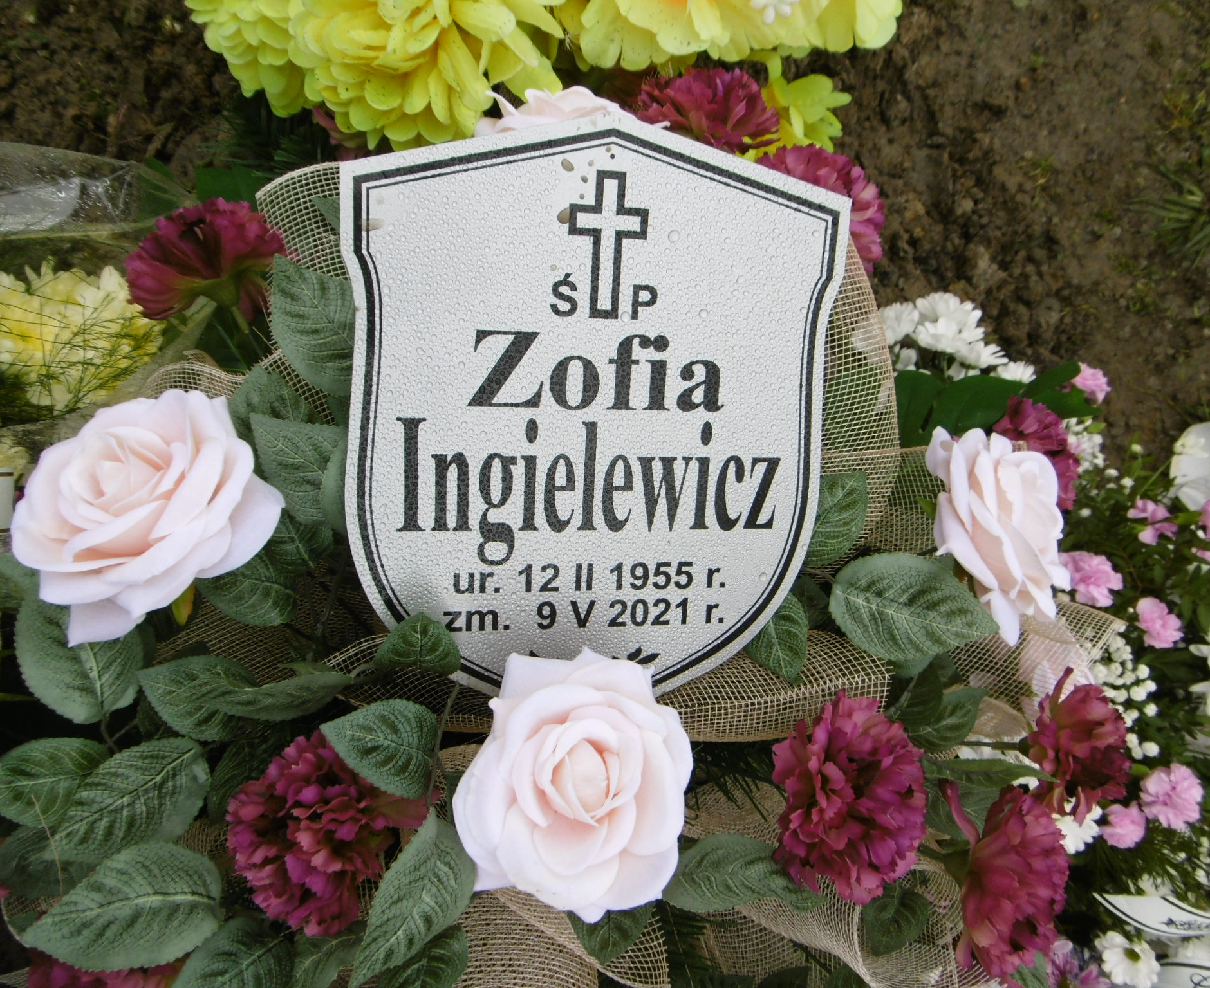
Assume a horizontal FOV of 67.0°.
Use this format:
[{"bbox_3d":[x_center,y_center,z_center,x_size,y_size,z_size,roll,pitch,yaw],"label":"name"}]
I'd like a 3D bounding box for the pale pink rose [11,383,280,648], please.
[{"bbox_3d":[-0.204,0.011,0.415,0.109,0.066,0.110,0,63,-1],"label":"pale pink rose"}]

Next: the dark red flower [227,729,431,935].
[{"bbox_3d":[-0.132,0.159,0.435,0.088,0.065,0.092,0,73,15],"label":"dark red flower"}]

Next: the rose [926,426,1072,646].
[{"bbox_3d":[0.222,0.023,0.510,0.095,0.062,0.112,-11,91,-42],"label":"rose"}]

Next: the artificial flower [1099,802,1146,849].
[{"bbox_3d":[0.340,0.217,0.600,0.034,0.030,0.034,0,63,13],"label":"artificial flower"}]

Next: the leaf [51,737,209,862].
[{"bbox_3d":[-0.226,0.144,0.435,0.080,0.014,0.049,-31,75,-9],"label":"leaf"}]

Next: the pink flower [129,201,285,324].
[{"bbox_3d":[-0.199,-0.117,0.455,0.074,0.064,0.053,-11,78,-5],"label":"pink flower"}]

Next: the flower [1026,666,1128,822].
[{"bbox_3d":[0.287,0.153,0.555,0.058,0.080,0.070,10,13,33],"label":"flower"}]

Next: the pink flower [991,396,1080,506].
[{"bbox_3d":[0.228,-0.022,0.485,0.058,0.045,0.066,36,48,-20],"label":"pink flower"}]

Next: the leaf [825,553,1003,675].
[{"bbox_3d":[0.154,0.060,0.455,0.084,0.017,0.055,11,74,12],"label":"leaf"}]

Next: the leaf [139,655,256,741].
[{"bbox_3d":[-0.196,0.101,0.445,0.068,0.017,0.042,22,63,5],"label":"leaf"}]

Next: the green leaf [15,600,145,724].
[{"bbox_3d":[-0.295,0.089,0.510,0.063,0.018,0.085,-19,93,-1],"label":"green leaf"}]

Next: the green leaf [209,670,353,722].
[{"bbox_3d":[-0.175,0.110,0.495,0.077,0.035,0.018,-7,34,3],"label":"green leaf"}]

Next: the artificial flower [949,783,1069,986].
[{"bbox_3d":[0.202,0.195,0.455,0.056,0.086,0.082,19,12,37],"label":"artificial flower"}]

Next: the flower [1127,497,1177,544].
[{"bbox_3d":[0.335,0.017,0.560,0.025,0.026,0.032,29,58,12],"label":"flower"}]

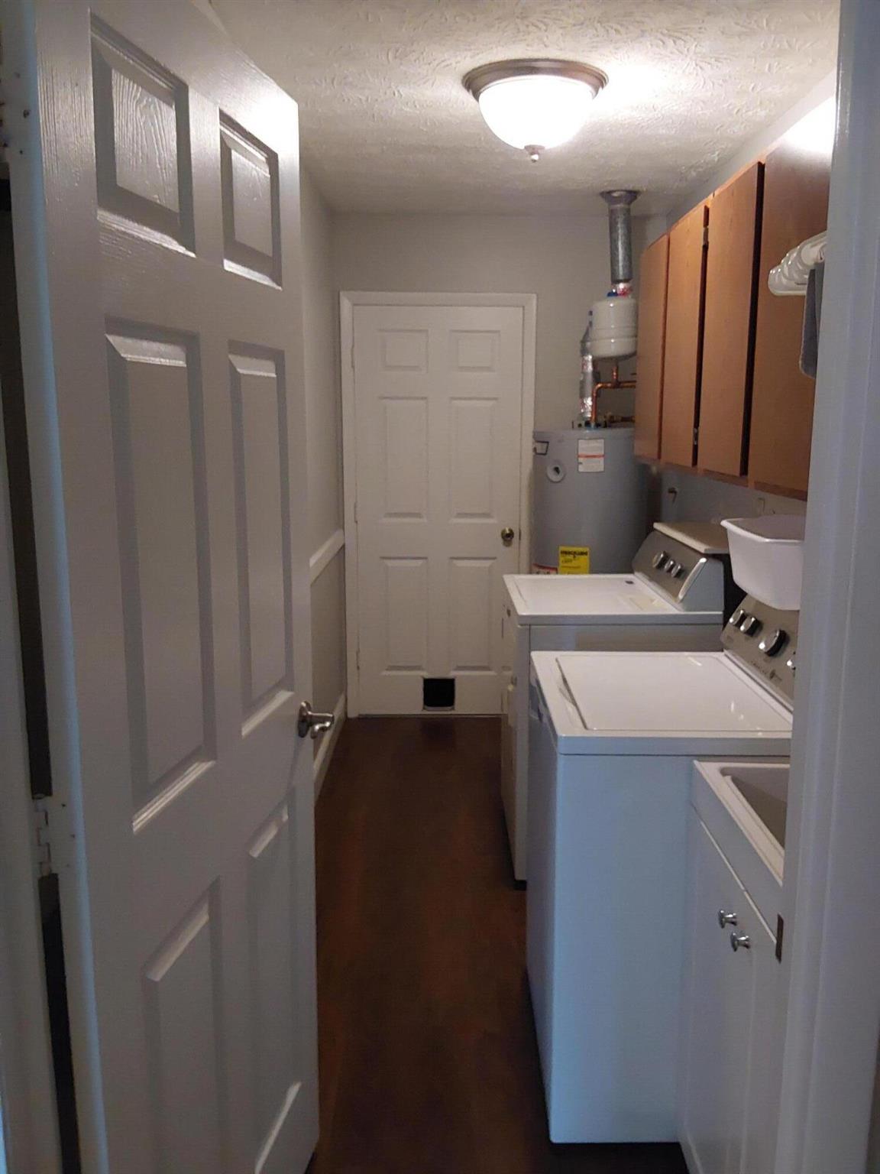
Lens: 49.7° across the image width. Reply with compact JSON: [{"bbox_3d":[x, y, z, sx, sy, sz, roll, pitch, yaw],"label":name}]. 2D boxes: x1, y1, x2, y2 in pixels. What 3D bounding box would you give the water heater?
[{"bbox_3d":[0.684,-0.002,4.413,0.522,1.466,0.522,0,10,0],"label":"water heater"}]

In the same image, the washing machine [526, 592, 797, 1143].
[{"bbox_3d":[0.558,0.588,2.210,0.672,1.085,0.677,0,10,0],"label":"washing machine"}]

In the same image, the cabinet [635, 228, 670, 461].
[{"bbox_3d":[0.916,-0.833,3.393,0.324,0.773,0.432,0,10,0],"label":"cabinet"}]

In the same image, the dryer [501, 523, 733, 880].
[{"bbox_3d":[0.569,0.384,3.381,0.660,1.105,0.732,0,10,0],"label":"dryer"}]

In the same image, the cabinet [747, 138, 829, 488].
[{"bbox_3d":[0.910,-0.590,2.042,0.324,0.773,0.465,0,10,0],"label":"cabinet"}]

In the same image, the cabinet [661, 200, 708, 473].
[{"bbox_3d":[0.914,-0.754,2.954,0.324,0.773,0.459,0,10,0],"label":"cabinet"}]

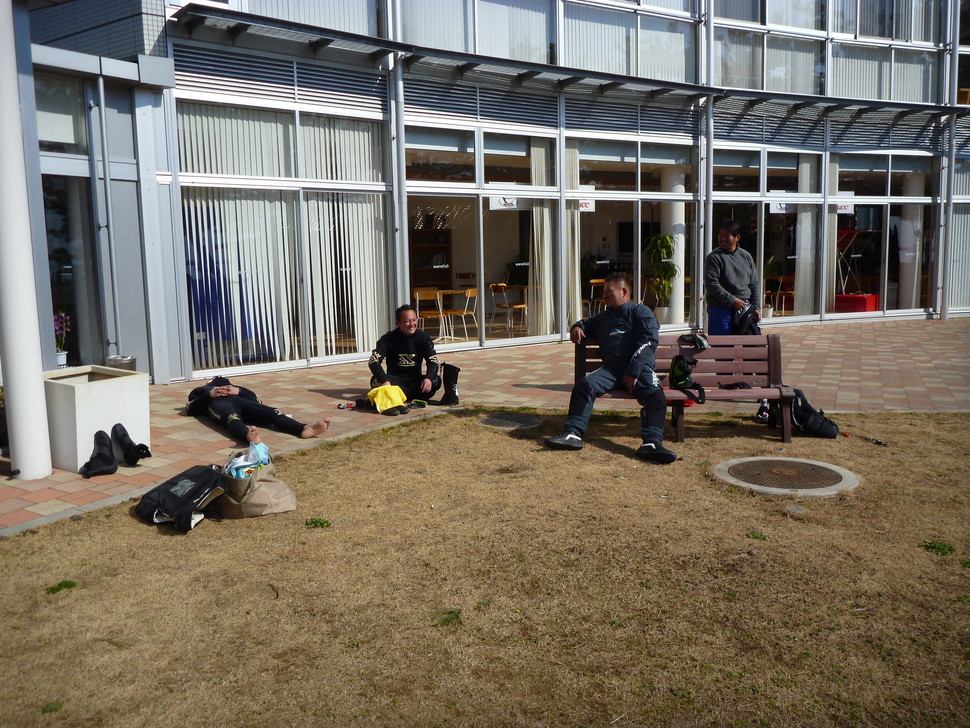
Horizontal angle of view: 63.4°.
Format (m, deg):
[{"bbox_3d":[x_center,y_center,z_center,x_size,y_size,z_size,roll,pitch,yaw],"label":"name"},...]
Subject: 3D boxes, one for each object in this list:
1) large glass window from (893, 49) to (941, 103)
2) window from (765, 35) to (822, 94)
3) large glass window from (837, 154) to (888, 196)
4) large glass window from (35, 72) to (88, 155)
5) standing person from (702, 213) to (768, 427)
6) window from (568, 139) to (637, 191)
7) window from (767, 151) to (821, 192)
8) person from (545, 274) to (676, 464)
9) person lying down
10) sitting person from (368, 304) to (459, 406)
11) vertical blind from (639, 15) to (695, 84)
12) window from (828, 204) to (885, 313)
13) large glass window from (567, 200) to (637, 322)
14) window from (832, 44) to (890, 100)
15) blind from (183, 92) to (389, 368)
[{"bbox_3d":[7.868,-5.278,14.392,0.980,0.950,0.060,-3,8,-14],"label":"large glass window"},{"bbox_3d":[5.370,-5.176,13.674,1.100,0.950,0.080,-4,9,-20],"label":"window"},{"bbox_3d":[7.321,-3.669,15.283,1.435,0.800,0.080,-4,8,-19],"label":"large glass window"},{"bbox_3d":[-4.300,-2.533,7.951,0.520,0.780,0.060,-8,11,-42],"label":"large glass window"},{"bbox_3d":[2.076,-0.370,6.518,0.520,1.650,0.400,1,8,11],"label":"standing person"},{"bbox_3d":[1.903,-3.205,12.663,1.423,0.812,0.080,-5,8,-27],"label":"window"},{"bbox_3d":[5.468,-3.375,13.863,1.180,0.700,0.060,-4,9,-20],"label":"window"},{"bbox_3d":[0.912,-0.011,5.680,0.864,1.229,1.008,0,7,15],"label":"person"},{"bbox_3d":[-2.024,0.360,6.698,0.750,0.280,1.680,-6,10,-31],"label":"person lying down"},{"bbox_3d":[-0.771,-0.114,7.839,0.768,0.931,0.595,-2,7,-7],"label":"sitting person"},{"bbox_3d":[2.922,-5.006,12.551,1.150,0.950,0.060,-5,9,-25],"label":"vertical blind"},{"bbox_3d":[7.350,-2.076,15.477,1.465,2.123,0.080,-4,8,-19],"label":"window"},{"bbox_3d":[1.866,-1.534,12.483,1.360,2.080,0.060,-5,9,-28],"label":"large glass window"},{"bbox_3d":[7.250,-5.623,15.135,1.467,1.047,0.100,-4,8,-19],"label":"window"},{"bbox_3d":[-2.334,-1.546,9.724,2.620,3.000,0.100,-7,10,-38],"label":"blind"}]

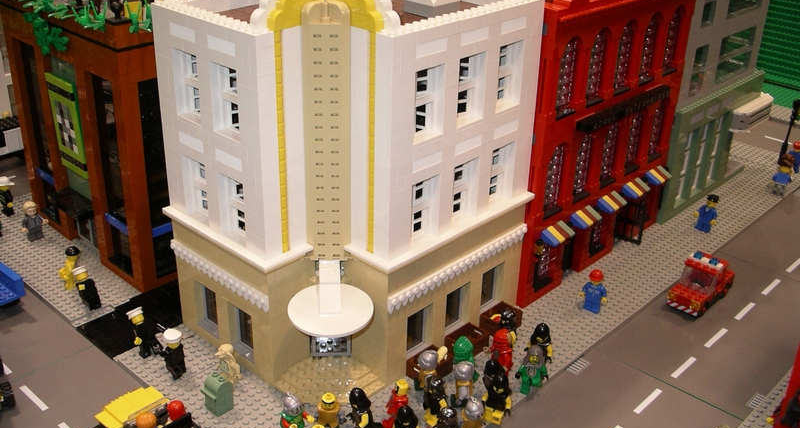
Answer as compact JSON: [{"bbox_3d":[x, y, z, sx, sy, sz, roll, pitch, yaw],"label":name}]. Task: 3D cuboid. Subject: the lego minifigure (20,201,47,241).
[{"bbox_3d":[-0.383,0.007,0.894,0.015,0.042,0.025,25,35,37],"label":"lego minifigure"}]

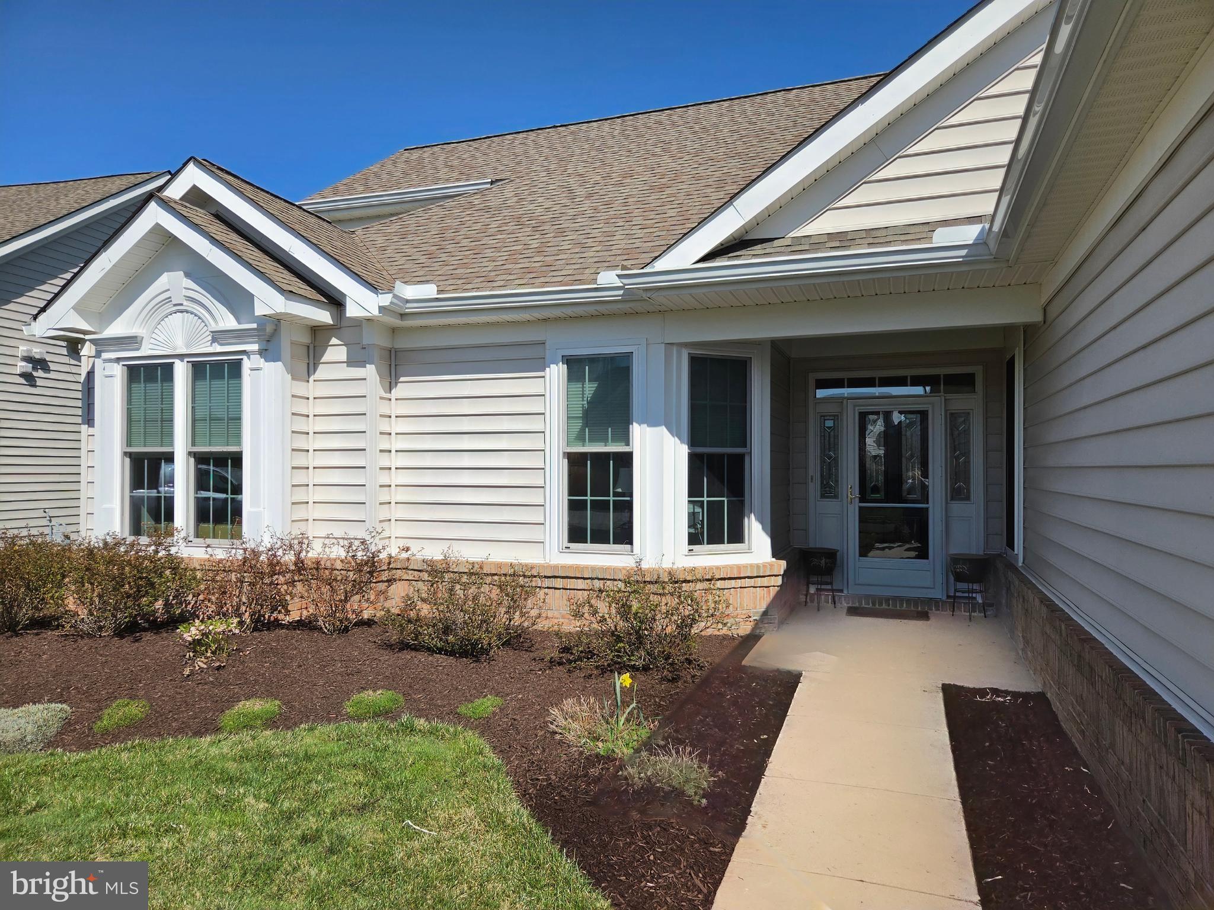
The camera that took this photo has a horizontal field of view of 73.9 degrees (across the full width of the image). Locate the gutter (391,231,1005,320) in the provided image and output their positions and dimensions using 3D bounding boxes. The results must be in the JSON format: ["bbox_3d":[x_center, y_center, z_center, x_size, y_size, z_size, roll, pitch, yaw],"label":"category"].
[{"bbox_3d":[0.377,-1.336,6.294,4.820,0.200,0.340,0,-1,20],"label":"gutter"}]

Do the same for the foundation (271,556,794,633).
[{"bbox_3d":[-0.670,1.262,7.410,4.500,0.650,1.200,0,-1,20],"label":"foundation"}]

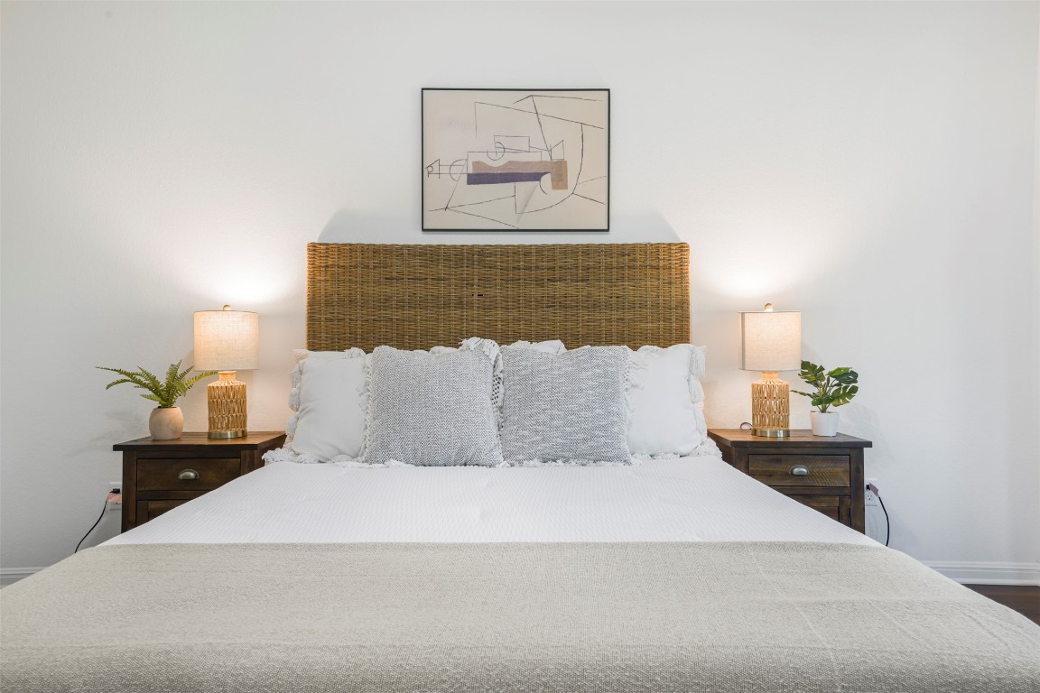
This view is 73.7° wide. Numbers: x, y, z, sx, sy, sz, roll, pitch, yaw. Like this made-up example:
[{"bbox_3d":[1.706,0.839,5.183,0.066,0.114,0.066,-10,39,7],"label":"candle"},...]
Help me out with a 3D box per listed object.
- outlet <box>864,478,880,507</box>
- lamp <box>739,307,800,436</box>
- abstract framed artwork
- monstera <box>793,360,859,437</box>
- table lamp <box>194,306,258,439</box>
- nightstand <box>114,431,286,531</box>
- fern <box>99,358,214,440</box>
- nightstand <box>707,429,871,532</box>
[{"bbox_3d":[1.530,0.640,3.031,0.072,0.118,0.010,0,-1,-1],"label":"outlet"},{"bbox_3d":[1.012,0.094,2.805,0.254,0.535,0.254,0,-1,-1],"label":"lamp"},{"bbox_3d":[-0.016,-0.808,3.010,0.812,0.616,0.027,0,0,-1],"label":"abstract framed artwork"},{"bbox_3d":[1.232,0.208,2.787,0.273,0.307,0.230,0,-1,-1],"label":"monstera"},{"bbox_3d":[-1.179,0.097,2.782,0.258,0.528,0.258,0,-1,-1],"label":"table lamp"},{"bbox_3d":[-1.226,0.700,2.746,0.520,0.678,0.430,0,-1,-1],"label":"nightstand"},{"bbox_3d":[-1.405,0.206,2.677,0.460,0.308,0.340,0,-1,-1],"label":"fern"},{"bbox_3d":[1.050,0.699,2.790,0.525,0.680,0.425,0,-1,-1],"label":"nightstand"}]

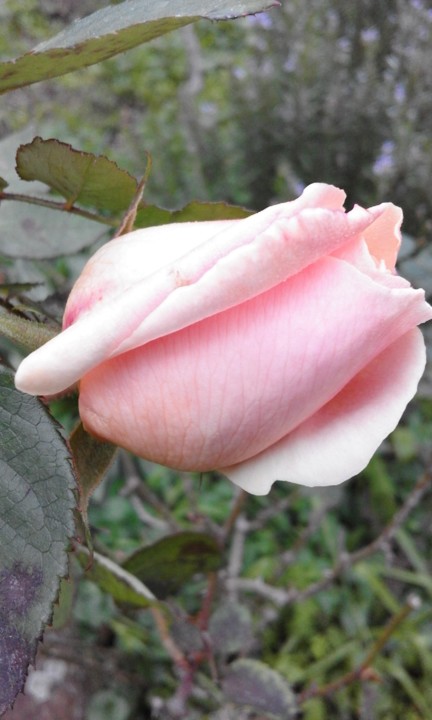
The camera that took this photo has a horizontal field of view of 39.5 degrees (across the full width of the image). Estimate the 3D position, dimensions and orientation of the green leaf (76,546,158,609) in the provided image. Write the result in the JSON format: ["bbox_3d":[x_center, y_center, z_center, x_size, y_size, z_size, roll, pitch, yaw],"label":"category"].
[{"bbox_3d":[-0.041,0.090,0.250,0.035,0.023,0.014,20,18,5],"label":"green leaf"}]

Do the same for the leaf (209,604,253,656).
[{"bbox_3d":[0.009,0.170,0.380,0.029,0.037,0.014,0,20,0],"label":"leaf"}]

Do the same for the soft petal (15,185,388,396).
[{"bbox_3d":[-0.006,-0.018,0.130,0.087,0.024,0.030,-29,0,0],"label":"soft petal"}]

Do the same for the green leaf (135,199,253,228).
[{"bbox_3d":[-0.006,-0.038,0.165,0.033,0.012,0.015,0,18,0],"label":"green leaf"}]

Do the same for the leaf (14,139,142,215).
[{"bbox_3d":[-0.037,-0.051,0.165,0.035,0.020,0.016,6,12,1],"label":"leaf"}]

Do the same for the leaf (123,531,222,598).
[{"bbox_3d":[-0.020,0.088,0.260,0.044,0.029,0.017,13,14,3],"label":"leaf"}]

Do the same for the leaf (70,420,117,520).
[{"bbox_3d":[-0.029,0.025,0.140,0.012,0.026,0.010,6,0,-6],"label":"leaf"}]

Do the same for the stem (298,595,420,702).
[{"bbox_3d":[0.100,0.201,0.420,0.115,0.018,0.025,-41,0,0],"label":"stem"}]

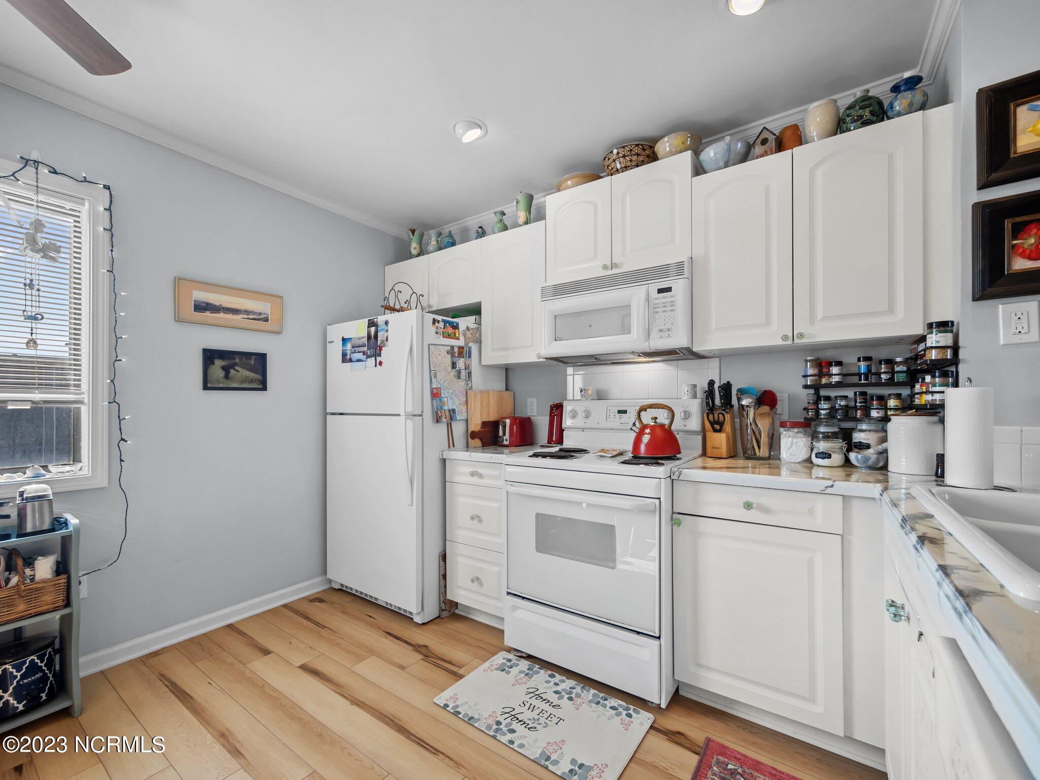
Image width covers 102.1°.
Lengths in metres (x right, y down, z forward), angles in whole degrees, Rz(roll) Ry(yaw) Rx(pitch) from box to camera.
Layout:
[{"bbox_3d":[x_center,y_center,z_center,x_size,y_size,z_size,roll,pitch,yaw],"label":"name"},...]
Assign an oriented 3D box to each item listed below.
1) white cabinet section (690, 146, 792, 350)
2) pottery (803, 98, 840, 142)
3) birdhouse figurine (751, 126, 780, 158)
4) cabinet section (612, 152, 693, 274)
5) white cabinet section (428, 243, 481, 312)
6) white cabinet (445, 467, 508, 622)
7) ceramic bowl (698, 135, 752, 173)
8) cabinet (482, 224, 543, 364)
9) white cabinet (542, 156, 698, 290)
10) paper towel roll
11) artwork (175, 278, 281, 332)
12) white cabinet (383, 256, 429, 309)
[{"bbox_3d":[1.046,-0.587,1.963,0.384,0.765,0.335,-1,-2,34],"label":"white cabinet section"},{"bbox_3d":[1.217,-1.053,1.699,0.120,0.197,0.120,-1,-2,34],"label":"pottery"},{"bbox_3d":[1.053,-1.026,1.792,0.096,0.155,0.072,-1,-2,43],"label":"birdhouse figurine"},{"bbox_3d":[0.725,-0.867,2.191,0.381,0.462,0.335,-1,-2,34],"label":"cabinet section"},{"bbox_3d":[-0.347,-0.755,2.909,0.454,0.376,0.335,-1,-2,34],"label":"white cabinet section"},{"bbox_3d":[-0.050,0.813,2.462,0.450,0.865,0.625,-1,-2,34],"label":"white cabinet"},{"bbox_3d":[0.929,-1.015,1.913,0.223,0.135,0.223,-1,-2,34],"label":"ceramic bowl"},{"bbox_3d":[0.048,-0.538,2.565,0.455,0.772,0.327,-1,-2,34],"label":"cabinet"},{"bbox_3d":[0.547,-0.828,2.230,0.762,0.474,0.327,-1,-2,34],"label":"white cabinet"},{"bbox_3d":[1.278,0.133,1.200,0.100,0.280,0.100,-1,-2,34],"label":"paper towel roll"},{"bbox_3d":[-1.567,-0.446,2.297,0.022,0.222,0.520,-1,-2,34],"label":"artwork"},{"bbox_3d":[-0.719,-0.724,3.130,0.456,0.392,0.329,-1,-2,34],"label":"white cabinet"}]

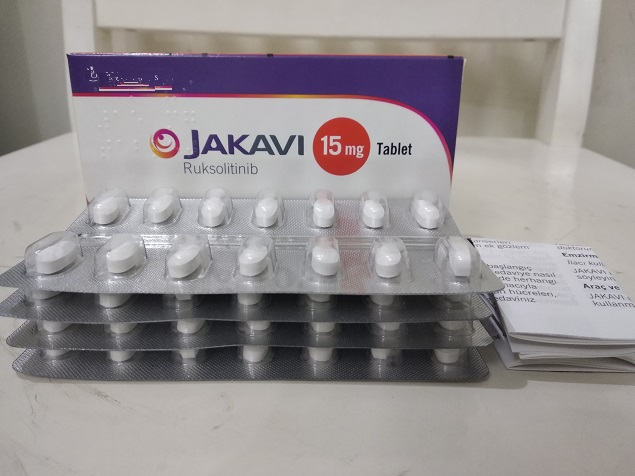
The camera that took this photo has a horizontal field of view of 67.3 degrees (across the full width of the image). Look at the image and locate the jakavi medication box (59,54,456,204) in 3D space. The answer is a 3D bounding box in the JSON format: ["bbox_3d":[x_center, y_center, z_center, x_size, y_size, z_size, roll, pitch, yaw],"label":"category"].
[{"bbox_3d":[-0.018,-0.026,0.179,0.129,0.077,0.029,1,17,2],"label":"jakavi medication box"}]

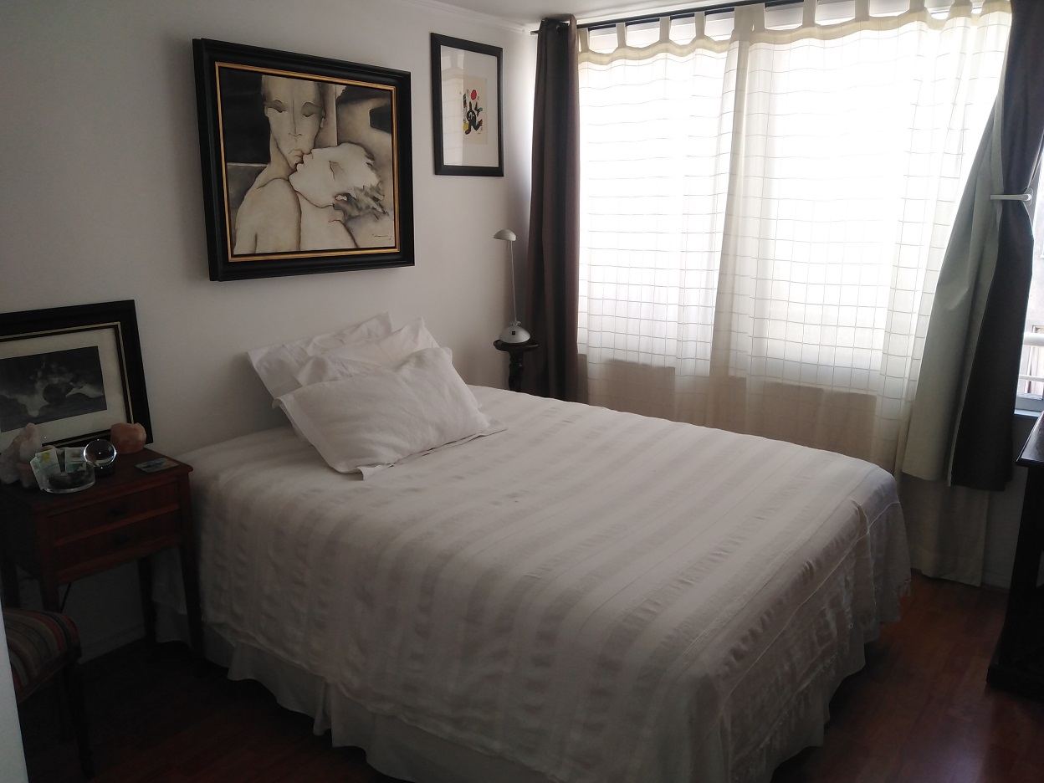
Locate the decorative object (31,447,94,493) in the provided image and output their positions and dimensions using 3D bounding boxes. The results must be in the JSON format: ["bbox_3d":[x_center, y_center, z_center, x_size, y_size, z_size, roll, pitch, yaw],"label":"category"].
[{"bbox_3d":[-1.288,0.207,2.193,0.140,0.109,0.168,13,19,37],"label":"decorative object"}]

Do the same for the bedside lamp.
[{"bbox_3d":[-0.043,-0.506,3.733,0.180,0.531,0.150,-7,16,-28],"label":"bedside lamp"}]

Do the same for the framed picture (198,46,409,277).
[{"bbox_3d":[-0.756,-0.831,2.928,0.060,0.769,0.899,13,19,37],"label":"framed picture"}]

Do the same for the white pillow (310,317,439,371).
[{"bbox_3d":[-0.545,-0.025,2.872,0.680,0.430,0.150,-15,-18,-46],"label":"white pillow"}]

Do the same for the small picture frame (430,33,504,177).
[{"bbox_3d":[-0.236,-1.255,3.499,0.025,0.567,0.458,13,19,37],"label":"small picture frame"}]

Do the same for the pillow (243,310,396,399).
[{"bbox_3d":[-0.642,-0.047,2.988,0.680,0.450,0.150,-17,-20,-49],"label":"pillow"}]

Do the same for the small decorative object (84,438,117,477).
[{"bbox_3d":[-1.219,0.190,2.268,0.095,0.106,0.095,13,19,37],"label":"small decorative object"}]

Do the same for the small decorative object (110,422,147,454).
[{"bbox_3d":[-1.246,0.141,2.487,0.104,0.086,0.113,13,19,37],"label":"small decorative object"}]

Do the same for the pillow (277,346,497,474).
[{"bbox_3d":[-0.461,0.057,2.755,0.680,0.390,0.160,-13,-20,-42],"label":"pillow"}]

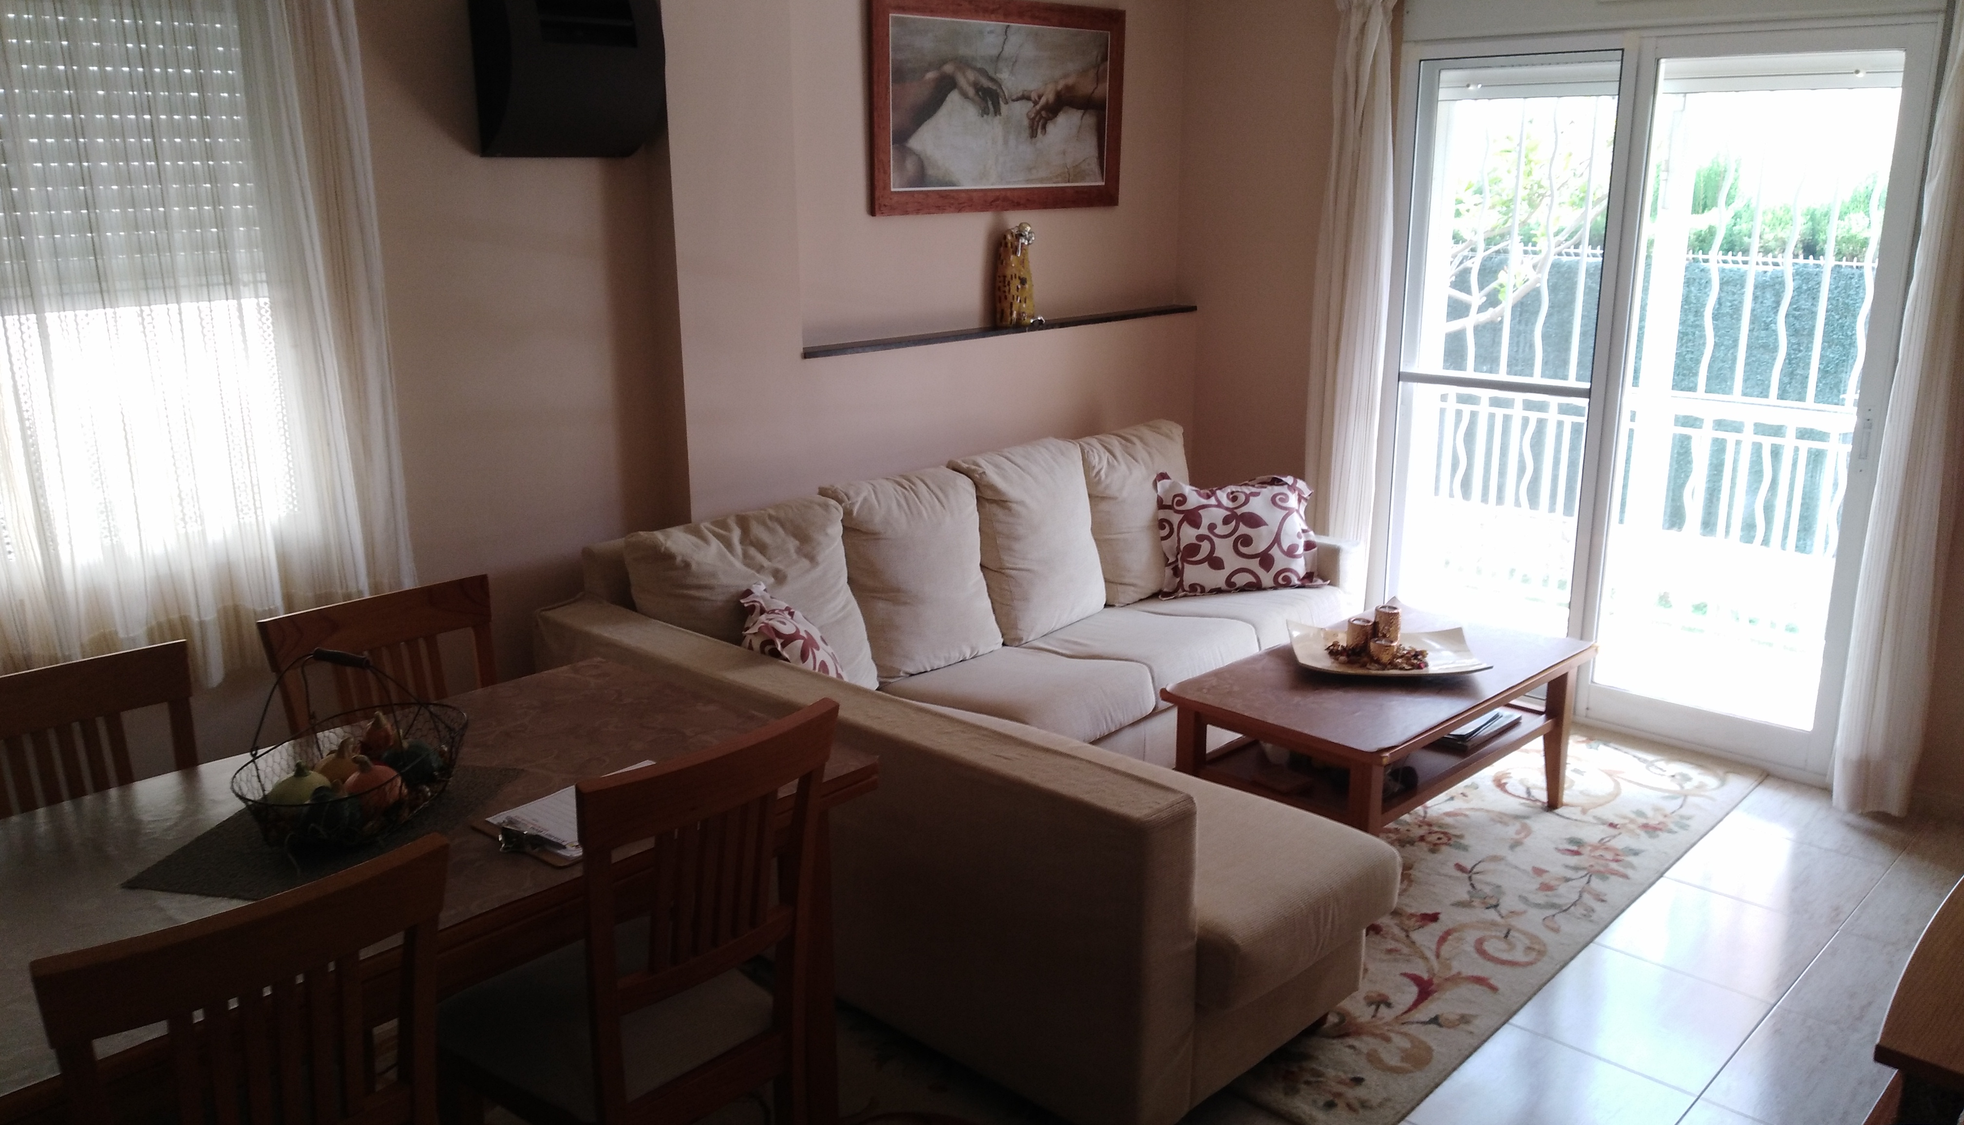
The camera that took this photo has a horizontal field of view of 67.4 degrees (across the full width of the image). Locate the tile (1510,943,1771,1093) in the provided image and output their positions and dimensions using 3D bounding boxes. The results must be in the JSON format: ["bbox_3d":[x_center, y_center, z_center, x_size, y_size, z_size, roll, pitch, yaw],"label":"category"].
[{"bbox_3d":[1.339,0.931,3.065,0.440,0.011,0.446,13,20,43],"label":"tile"}]

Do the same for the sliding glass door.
[{"bbox_3d":[1.827,-0.475,4.277,1.428,1.996,0.089,14,21,43],"label":"sliding glass door"}]

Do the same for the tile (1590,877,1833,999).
[{"bbox_3d":[1.645,0.850,3.370,0.440,0.011,0.446,13,20,43],"label":"tile"}]

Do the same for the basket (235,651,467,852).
[{"bbox_3d":[-0.929,0.245,2.177,0.257,0.242,0.390,2,15,11],"label":"basket"}]

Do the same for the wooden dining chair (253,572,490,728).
[{"bbox_3d":[-0.914,0.559,2.594,0.484,0.959,0.425,14,21,43],"label":"wooden dining chair"}]

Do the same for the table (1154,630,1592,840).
[{"bbox_3d":[1.034,0.491,3.823,0.632,0.454,1.087,13,20,43],"label":"table"}]

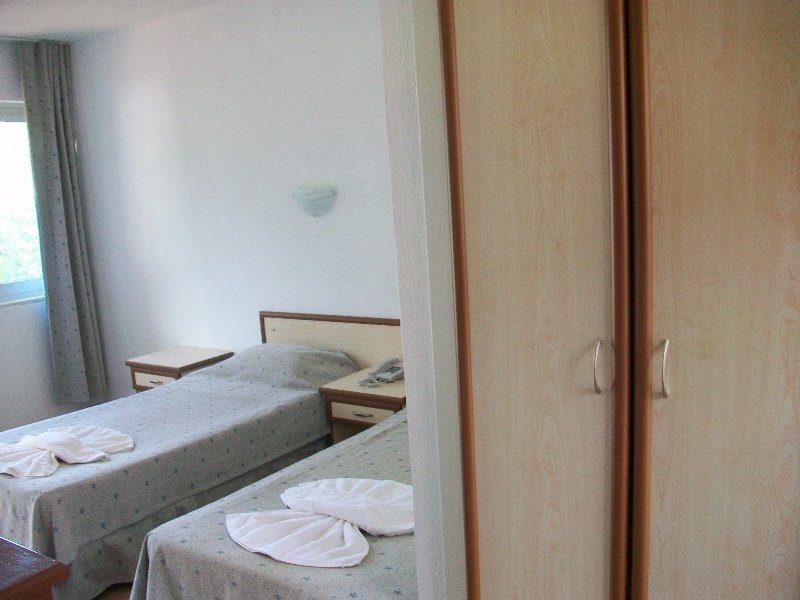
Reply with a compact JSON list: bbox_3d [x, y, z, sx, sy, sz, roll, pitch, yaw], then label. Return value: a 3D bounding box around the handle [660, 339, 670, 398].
[{"bbox_3d":[0.486,0.129,1.348,0.011,0.106,0.026,2,10,34],"label":"handle"}]

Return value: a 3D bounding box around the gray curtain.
[{"bbox_3d":[-2.272,-0.484,5.000,0.120,2.427,0.360,2,10,34],"label":"gray curtain"}]

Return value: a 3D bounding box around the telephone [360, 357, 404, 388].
[{"bbox_3d":[-0.068,0.352,3.689,0.170,0.084,0.200,1,10,27],"label":"telephone"}]

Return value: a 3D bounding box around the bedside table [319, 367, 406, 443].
[{"bbox_3d":[-0.048,0.679,3.678,0.505,0.560,0.440,2,10,34],"label":"bedside table"}]

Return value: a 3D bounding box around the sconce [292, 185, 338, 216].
[{"bbox_3d":[-0.479,-0.524,3.956,0.285,0.165,0.105,2,10,34],"label":"sconce"}]

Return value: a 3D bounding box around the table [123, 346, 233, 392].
[{"bbox_3d":[-1.338,0.628,4.574,0.520,0.560,0.440,2,10,34],"label":"table"}]

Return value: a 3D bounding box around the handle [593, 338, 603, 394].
[{"bbox_3d":[0.381,0.131,1.421,0.011,0.106,0.026,2,10,34],"label":"handle"}]

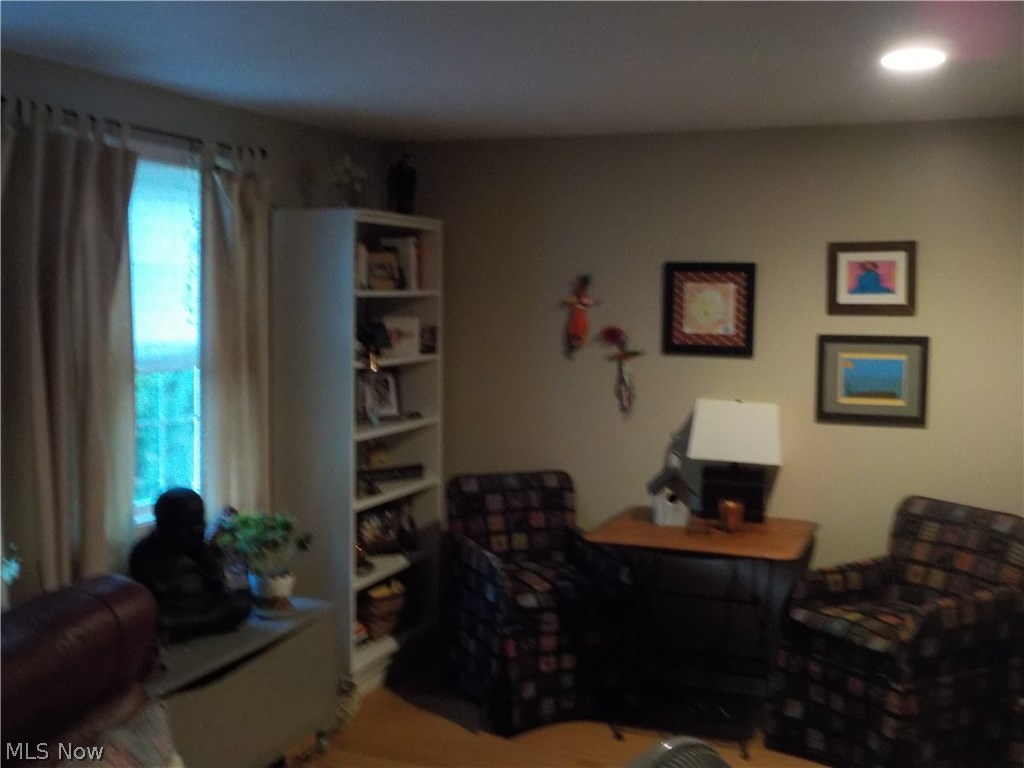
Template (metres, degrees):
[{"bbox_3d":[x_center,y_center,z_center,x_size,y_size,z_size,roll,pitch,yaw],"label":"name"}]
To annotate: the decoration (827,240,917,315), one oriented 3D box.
[{"bbox_3d":[1.518,-0.450,4.745,0.360,0.305,0.025,3,5,23],"label":"decoration"}]

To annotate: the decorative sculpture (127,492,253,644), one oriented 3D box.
[{"bbox_3d":[-1.093,0.614,3.806,0.380,0.473,0.275,-3,6,-41],"label":"decorative sculpture"}]

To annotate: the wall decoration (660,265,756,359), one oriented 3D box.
[{"bbox_3d":[0.847,-0.324,4.880,0.402,0.405,0.028,3,5,21],"label":"wall decoration"}]

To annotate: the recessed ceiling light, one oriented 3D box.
[{"bbox_3d":[1.223,-0.990,3.425,0.180,0.030,0.180,3,5,23],"label":"recessed ceiling light"}]

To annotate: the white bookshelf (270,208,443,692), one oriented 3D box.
[{"bbox_3d":[-0.650,0.262,4.843,0.380,1.952,0.831,3,5,21],"label":"white bookshelf"}]

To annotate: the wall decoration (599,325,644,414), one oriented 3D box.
[{"bbox_3d":[0.509,-0.067,5.183,0.195,0.410,0.070,3,5,23],"label":"wall decoration"}]

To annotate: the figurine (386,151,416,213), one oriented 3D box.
[{"bbox_3d":[-0.498,-0.891,5.053,0.105,0.285,0.115,5,6,40],"label":"figurine"}]

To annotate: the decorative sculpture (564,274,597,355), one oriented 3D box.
[{"bbox_3d":[0.320,-0.320,5.246,0.160,0.380,0.070,3,5,23],"label":"decorative sculpture"}]

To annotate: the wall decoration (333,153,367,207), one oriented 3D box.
[{"bbox_3d":[-0.696,-0.857,4.810,0.110,0.250,0.130,5,6,40],"label":"wall decoration"}]

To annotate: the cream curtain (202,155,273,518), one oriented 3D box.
[{"bbox_3d":[-1.024,0.009,4.145,0.099,1.716,0.357,3,5,21],"label":"cream curtain"}]

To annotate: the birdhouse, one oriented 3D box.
[{"bbox_3d":[0.674,0.481,4.802,0.180,0.245,0.165,1,5,2],"label":"birdhouse"}]

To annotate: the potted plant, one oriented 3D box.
[{"bbox_3d":[-0.932,0.650,4.154,0.302,0.352,0.302,1,5,0],"label":"potted plant"}]

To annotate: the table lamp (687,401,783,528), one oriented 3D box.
[{"bbox_3d":[0.929,0.317,4.703,0.380,0.489,0.242,3,5,21],"label":"table lamp"}]

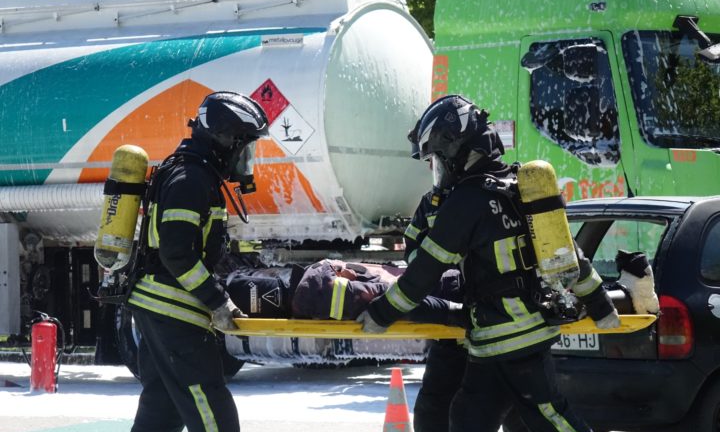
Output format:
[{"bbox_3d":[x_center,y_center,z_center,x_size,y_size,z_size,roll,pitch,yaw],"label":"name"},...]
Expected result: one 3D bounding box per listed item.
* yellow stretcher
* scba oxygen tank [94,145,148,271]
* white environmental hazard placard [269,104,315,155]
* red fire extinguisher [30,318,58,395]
[{"bbox_3d":[0.317,0.460,12.600,1.830,0.065,0.420,1,-1,3],"label":"yellow stretcher"},{"bbox_3d":[-0.989,-0.035,12.600,0.156,0.520,0.156,11,0,-6],"label":"scba oxygen tank"},{"bbox_3d":[-0.548,-0.703,24.700,0.424,0.424,0.015,3,11,30],"label":"white environmental hazard placard"},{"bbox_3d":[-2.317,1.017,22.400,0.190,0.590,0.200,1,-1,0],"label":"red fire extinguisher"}]

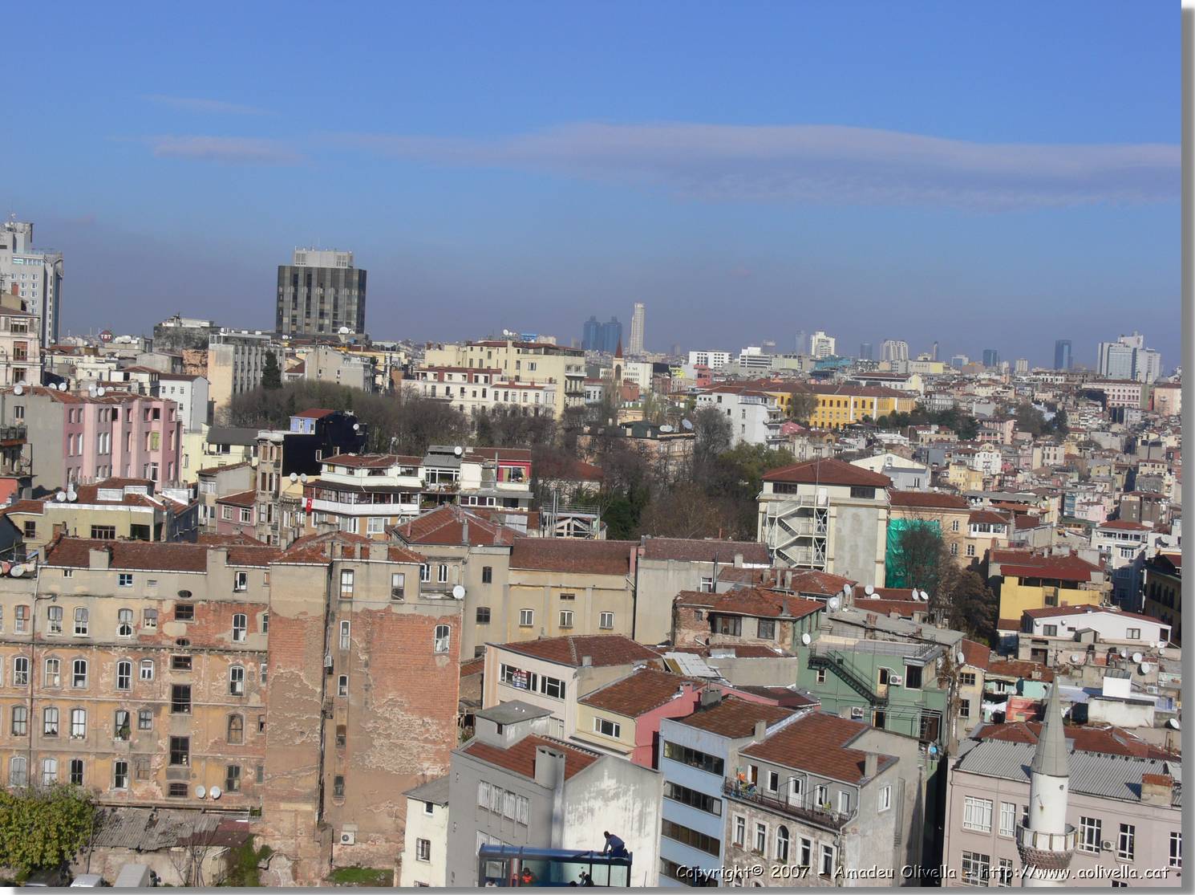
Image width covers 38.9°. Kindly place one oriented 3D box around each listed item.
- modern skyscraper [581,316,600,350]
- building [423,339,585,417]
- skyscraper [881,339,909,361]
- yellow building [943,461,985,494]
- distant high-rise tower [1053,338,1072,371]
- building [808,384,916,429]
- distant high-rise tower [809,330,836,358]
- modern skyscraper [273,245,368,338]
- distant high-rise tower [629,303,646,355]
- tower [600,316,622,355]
[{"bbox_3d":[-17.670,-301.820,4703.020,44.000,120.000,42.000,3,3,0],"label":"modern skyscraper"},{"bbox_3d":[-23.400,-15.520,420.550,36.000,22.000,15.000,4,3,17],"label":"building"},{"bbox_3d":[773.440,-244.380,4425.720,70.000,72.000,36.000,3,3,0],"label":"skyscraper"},{"bbox_3d":[125.450,11.310,578.790,7.800,12.500,9.600,1,3,-30],"label":"yellow building"},{"bbox_3d":[1431.070,-282.080,5202.390,45.000,95.000,40.000,3,3,15],"label":"distant high-rise tower"},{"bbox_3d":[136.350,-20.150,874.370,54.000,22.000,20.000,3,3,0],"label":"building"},{"bbox_3d":[346.190,-152.780,2601.260,36.000,50.000,26.000,3,3,7],"label":"distant high-rise tower"},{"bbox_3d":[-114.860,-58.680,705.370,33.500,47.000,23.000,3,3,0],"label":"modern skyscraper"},{"bbox_3d":[103.460,-301.390,4403.720,35.000,148.000,33.000,3,3,1],"label":"distant high-rise tower"},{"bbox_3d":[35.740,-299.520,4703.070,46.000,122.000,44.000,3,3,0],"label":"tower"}]

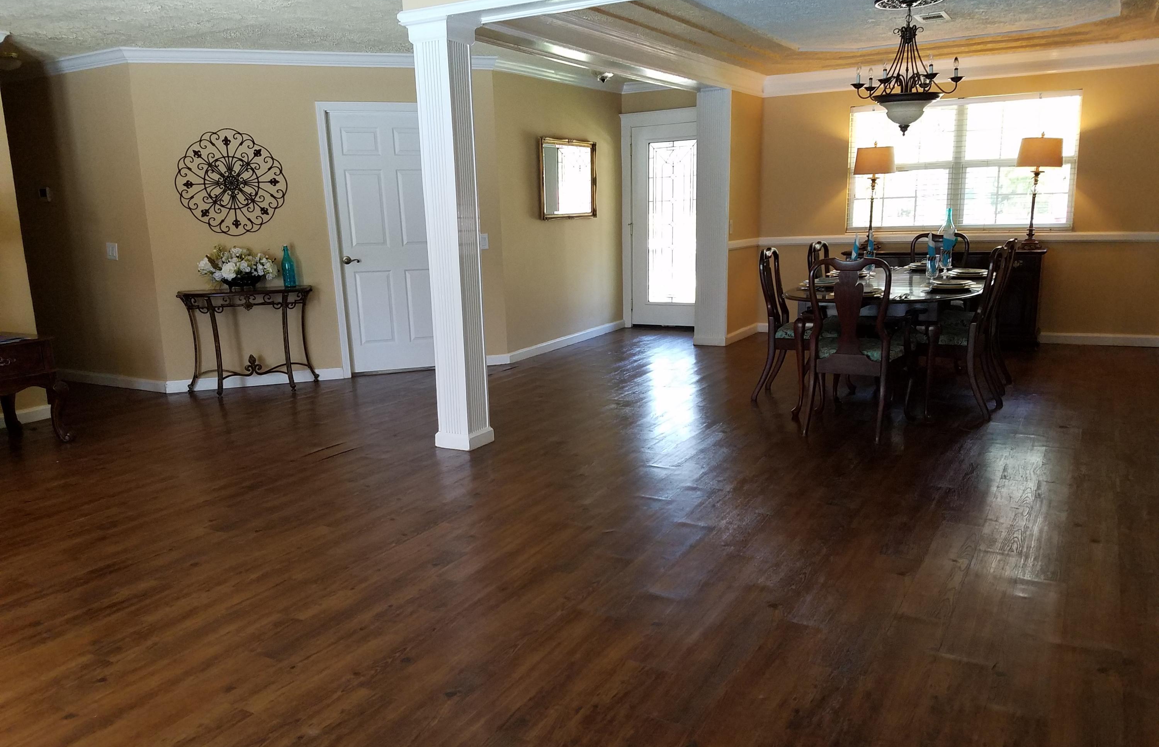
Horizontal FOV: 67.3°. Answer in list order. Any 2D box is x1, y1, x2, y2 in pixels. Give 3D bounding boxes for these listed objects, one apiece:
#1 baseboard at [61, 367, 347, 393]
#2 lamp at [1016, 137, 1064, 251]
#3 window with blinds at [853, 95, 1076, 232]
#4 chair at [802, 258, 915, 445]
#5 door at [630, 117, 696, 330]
[{"bbox_3d":[-3.112,0.057,6.837,2.470,0.083,0.540,-1,11,6],"label":"baseboard"},{"bbox_3d":[3.683,-1.458,6.997,0.335,0.910,0.300,5,13,30],"label":"lamp"},{"bbox_3d":[3.304,-1.811,7.617,1.840,1.135,0.100,4,12,28],"label":"window with blinds"},{"bbox_3d":[1.565,-0.170,4.926,0.540,0.980,0.620,4,13,28],"label":"chair"},{"bbox_3d":[0.960,-1.488,8.886,0.910,2.030,0.050,4,12,28],"label":"door"}]

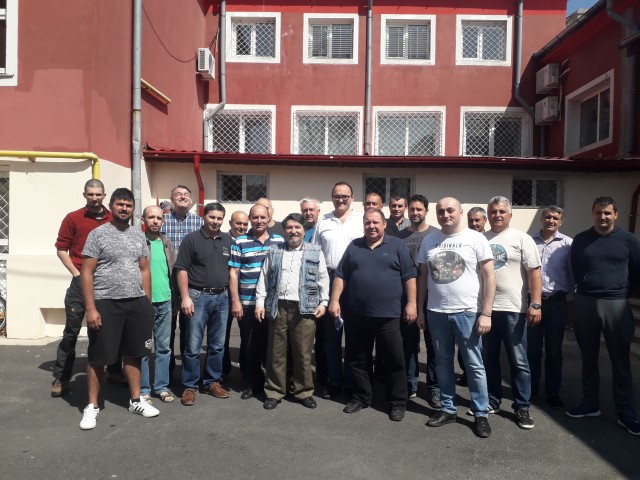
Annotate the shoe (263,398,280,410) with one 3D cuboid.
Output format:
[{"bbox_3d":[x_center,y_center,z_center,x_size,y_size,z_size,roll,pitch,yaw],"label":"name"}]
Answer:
[{"bbox_3d":[-0.377,1.338,4.234,0.108,0.115,0.290,1,1,15],"label":"shoe"}]

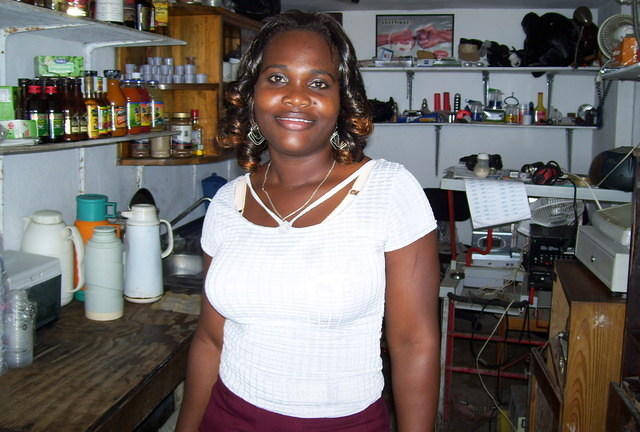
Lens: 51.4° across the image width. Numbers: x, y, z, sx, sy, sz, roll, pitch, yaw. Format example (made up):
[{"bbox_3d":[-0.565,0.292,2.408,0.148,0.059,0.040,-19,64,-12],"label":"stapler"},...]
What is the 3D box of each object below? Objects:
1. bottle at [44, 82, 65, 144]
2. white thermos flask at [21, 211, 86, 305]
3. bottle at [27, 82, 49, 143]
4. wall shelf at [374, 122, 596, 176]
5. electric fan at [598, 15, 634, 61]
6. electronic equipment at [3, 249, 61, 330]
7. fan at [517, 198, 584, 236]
[{"bbox_3d":[-0.637,-0.251,1.596,0.048,0.152,0.048,3,9,12],"label":"bottle"},{"bbox_3d":[-0.829,0.121,2.063,0.200,0.280,0.160,0,10,-5],"label":"white thermos flask"},{"bbox_3d":[-0.755,-0.281,1.783,0.050,0.162,0.050,-7,13,-41],"label":"bottle"},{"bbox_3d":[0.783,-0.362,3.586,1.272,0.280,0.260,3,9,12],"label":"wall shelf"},{"bbox_3d":[1.713,-1.013,3.800,0.260,0.280,0.160,3,10,9],"label":"electric fan"},{"bbox_3d":[-0.870,0.220,1.790,0.240,0.175,0.225,3,10,10],"label":"electronic equipment"},{"bbox_3d":[1.148,-0.012,3.300,0.340,0.220,0.300,3,9,12],"label":"fan"}]

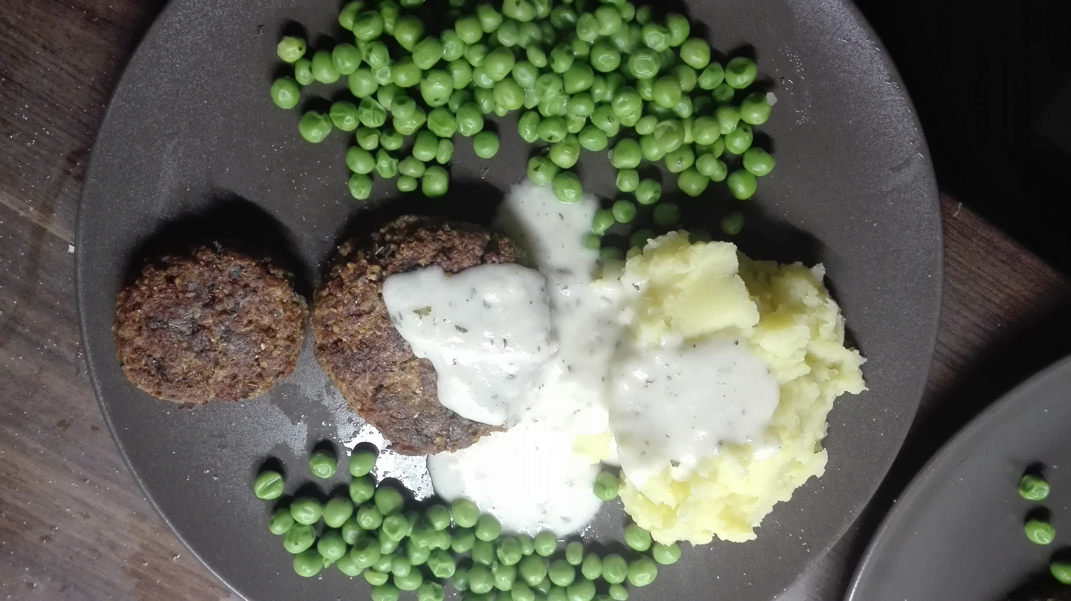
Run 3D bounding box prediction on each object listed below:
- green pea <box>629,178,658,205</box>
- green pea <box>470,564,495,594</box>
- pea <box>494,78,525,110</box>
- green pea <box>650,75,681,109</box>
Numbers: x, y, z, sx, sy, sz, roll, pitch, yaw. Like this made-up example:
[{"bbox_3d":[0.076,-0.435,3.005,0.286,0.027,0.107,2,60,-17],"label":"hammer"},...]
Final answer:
[{"bbox_3d":[0.036,-0.036,0.252,0.009,0.009,0.009,0,83,-1],"label":"green pea"},{"bbox_3d":[-0.016,0.085,0.233,0.008,0.008,0.009,0,82,0],"label":"green pea"},{"bbox_3d":[-0.008,-0.067,0.248,0.010,0.010,0.010,0,83,-1],"label":"pea"},{"bbox_3d":[0.039,-0.062,0.228,0.009,0.009,0.009,0,101,-2],"label":"green pea"}]

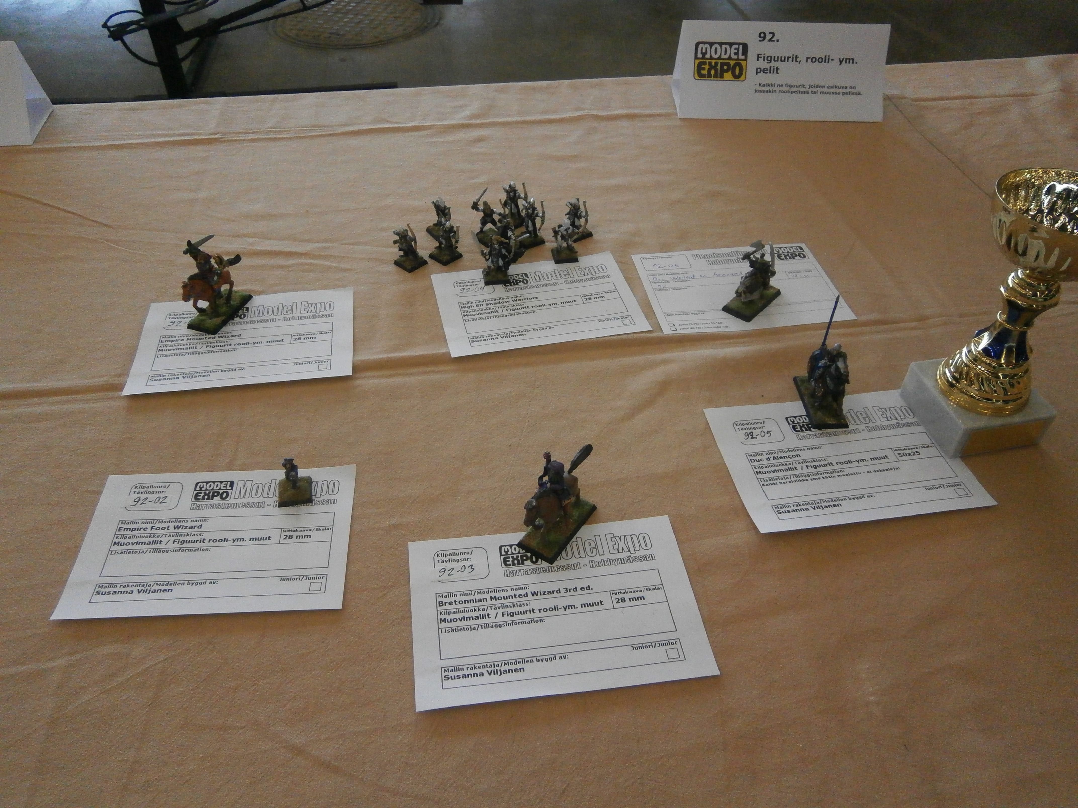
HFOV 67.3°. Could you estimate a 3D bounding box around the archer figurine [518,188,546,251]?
[{"bbox_3d":[-0.007,-0.152,0.677,0.025,0.036,0.022,-20,49,-21],"label":"archer figurine"}]

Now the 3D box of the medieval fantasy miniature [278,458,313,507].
[{"bbox_3d":[-0.144,0.042,0.469,0.020,0.030,0.020,-5,45,-6],"label":"medieval fantasy miniature"}]

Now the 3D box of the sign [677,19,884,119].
[{"bbox_3d":[0.252,-0.354,0.843,0.211,0.083,0.084,1,45,-1],"label":"sign"}]

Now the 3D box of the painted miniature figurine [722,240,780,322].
[{"bbox_3d":[0.163,-0.096,0.600,0.026,0.054,0.048,32,52,27],"label":"painted miniature figurine"}]

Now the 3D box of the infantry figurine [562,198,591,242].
[{"bbox_3d":[0.034,-0.160,0.687,0.024,0.035,0.022,-20,49,-21],"label":"infantry figurine"}]

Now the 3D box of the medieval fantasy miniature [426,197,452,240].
[{"bbox_3d":[-0.083,-0.159,0.683,0.023,0.035,0.022,-22,49,-22],"label":"medieval fantasy miniature"}]

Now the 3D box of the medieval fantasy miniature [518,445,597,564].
[{"bbox_3d":[0.014,0.048,0.457,0.026,0.064,0.056,26,50,23],"label":"medieval fantasy miniature"}]

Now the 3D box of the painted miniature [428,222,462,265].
[{"bbox_3d":[-0.075,-0.131,0.644,0.021,0.033,0.021,31,52,27],"label":"painted miniature"}]

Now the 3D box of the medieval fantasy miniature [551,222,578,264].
[{"bbox_3d":[0.022,-0.135,0.662,0.023,0.034,0.022,-4,45,-6],"label":"medieval fantasy miniature"}]

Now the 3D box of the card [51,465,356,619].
[{"bbox_3d":[-0.186,0.076,0.467,0.153,0.002,0.102,-2,45,-3],"label":"card"}]

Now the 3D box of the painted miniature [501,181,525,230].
[{"bbox_3d":[-0.023,-0.169,0.678,0.022,0.040,0.021,-21,49,-22],"label":"painted miniature"}]

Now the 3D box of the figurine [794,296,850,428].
[{"bbox_3d":[0.194,-0.032,0.525,0.026,0.088,0.051,-1,45,-3],"label":"figurine"}]

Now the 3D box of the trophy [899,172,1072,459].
[{"bbox_3d":[0.292,-0.048,0.492,0.089,0.162,0.089,-8,46,-10],"label":"trophy"}]

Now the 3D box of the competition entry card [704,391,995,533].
[{"bbox_3d":[0.198,0.032,0.522,0.153,0.002,0.102,-6,45,-7],"label":"competition entry card"}]

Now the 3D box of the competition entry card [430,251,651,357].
[{"bbox_3d":[-0.001,-0.080,0.614,0.149,0.004,0.101,-9,46,-11],"label":"competition entry card"}]

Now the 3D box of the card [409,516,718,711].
[{"bbox_3d":[0.009,0.105,0.428,0.149,0.004,0.101,-5,45,-6],"label":"card"}]

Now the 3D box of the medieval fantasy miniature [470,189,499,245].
[{"bbox_3d":[-0.038,-0.153,0.659,0.026,0.045,0.021,-11,46,-13],"label":"medieval fantasy miniature"}]

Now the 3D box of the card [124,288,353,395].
[{"bbox_3d":[-0.209,-0.049,0.577,0.149,0.004,0.101,-5,45,-7],"label":"card"}]

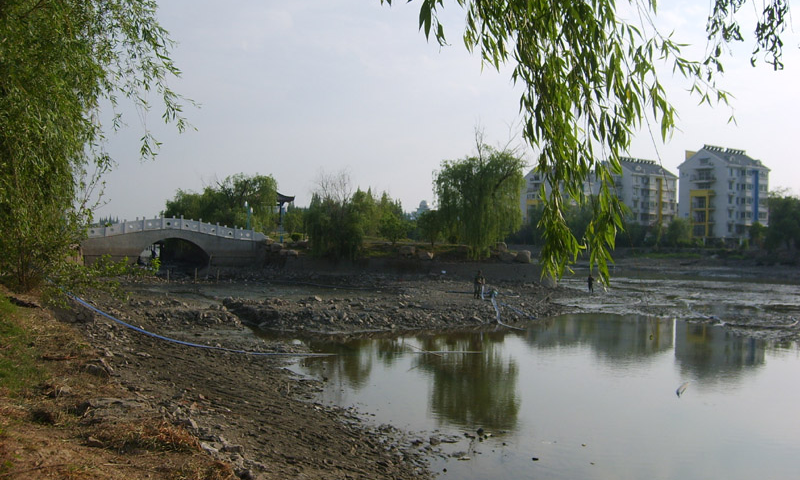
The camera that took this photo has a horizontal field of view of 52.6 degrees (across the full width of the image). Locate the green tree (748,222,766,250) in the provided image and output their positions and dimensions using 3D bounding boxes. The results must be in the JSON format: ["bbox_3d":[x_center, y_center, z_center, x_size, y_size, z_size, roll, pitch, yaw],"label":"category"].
[{"bbox_3d":[67.714,-0.993,153.000,3.590,5.390,3.400,1,0,24],"label":"green tree"}]

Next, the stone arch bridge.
[{"bbox_3d":[-21.111,0.202,75.048,16.500,4.900,5.000,1,0,-23],"label":"stone arch bridge"}]

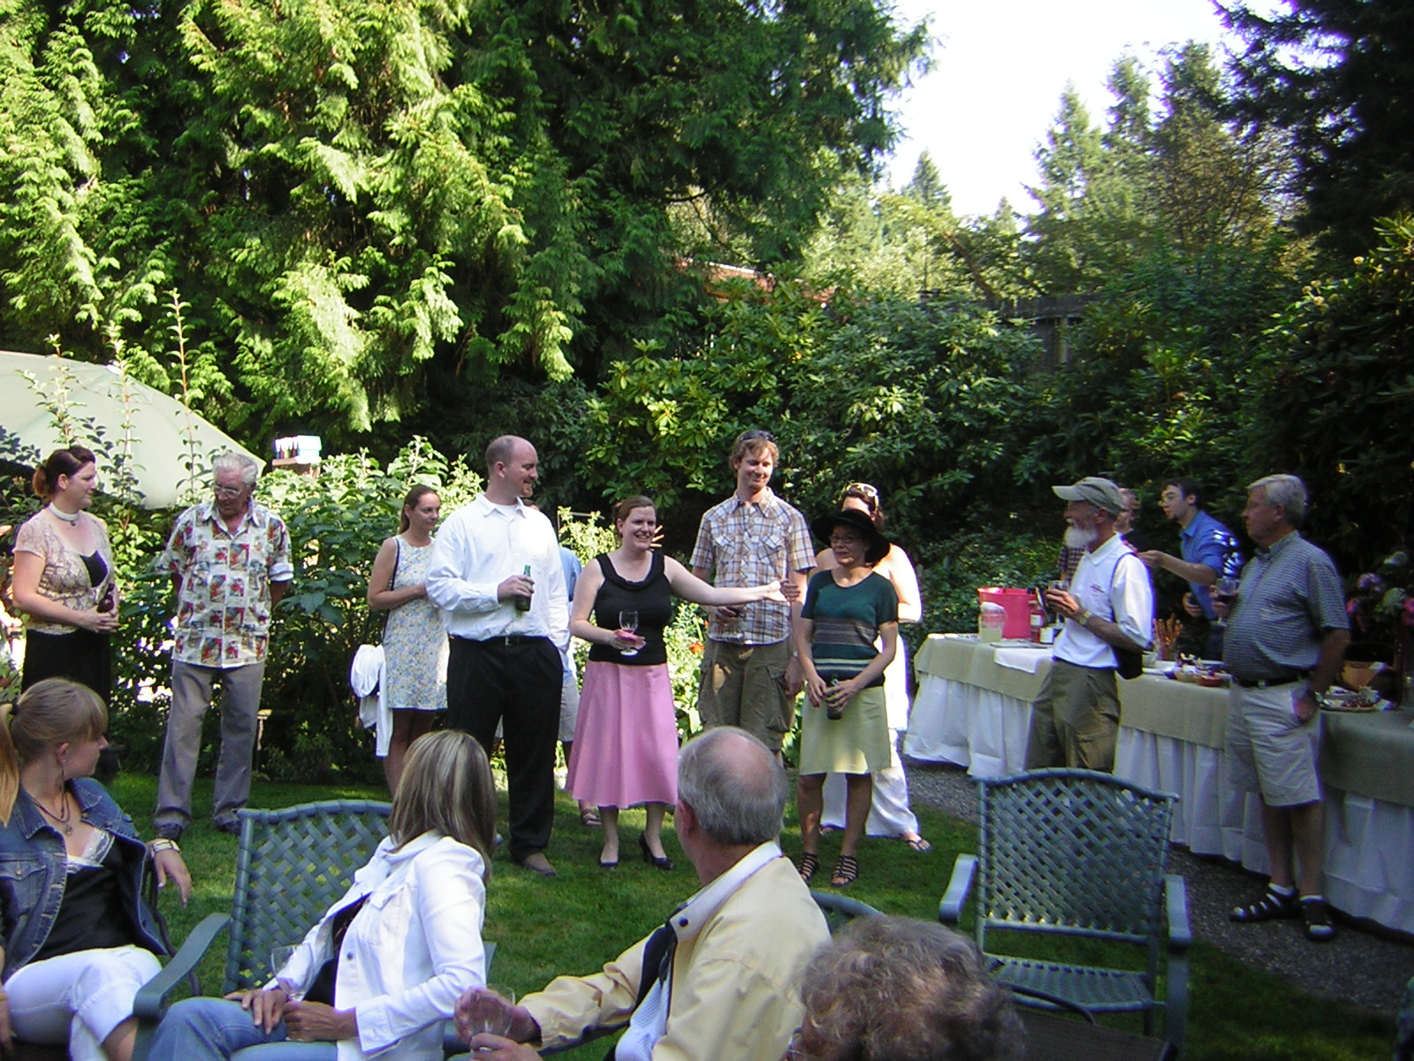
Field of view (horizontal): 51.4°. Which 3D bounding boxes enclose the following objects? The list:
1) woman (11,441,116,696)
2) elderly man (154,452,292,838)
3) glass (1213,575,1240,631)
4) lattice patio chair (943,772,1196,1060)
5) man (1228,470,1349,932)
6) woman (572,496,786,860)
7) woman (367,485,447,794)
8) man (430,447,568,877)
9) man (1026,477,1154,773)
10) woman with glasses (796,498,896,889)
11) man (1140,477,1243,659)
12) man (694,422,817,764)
[{"bbox_3d":[-2.570,0.520,5.850,0.400,1.700,0.480,2,1,24],"label":"woman"},{"bbox_3d":[-2.263,0.519,6.870,0.620,1.750,0.430,1,3,-19],"label":"elderly man"},{"bbox_3d":[2.045,0.288,5.790,0.090,0.210,0.090,5,1,0],"label":"glass"},{"bbox_3d":[0.951,1.159,3.921,0.610,0.900,0.630,2,3,16],"label":"lattice patio chair"},{"bbox_3d":[2.237,0.663,5.720,0.480,1.750,0.560,1,1,-24],"label":"man"},{"bbox_3d":[-0.147,0.637,6.620,0.950,1.650,0.500,1,3,-14],"label":"woman"},{"bbox_3d":[-1.457,0.587,7.250,0.460,1.610,0.360,1,1,-33],"label":"woman"},{"bbox_3d":[-0.904,0.520,6.420,0.620,1.860,0.450,1,3,-22],"label":"man"},{"bbox_3d":[1.684,0.644,6.450,0.500,1.750,0.530,0,3,-31],"label":"man"},{"bbox_3d":[0.594,0.690,6.220,0.450,1.560,0.360,2,1,20],"label":"woman with glasses"},{"bbox_3d":[2.550,0.600,7.650,0.620,1.750,0.520,1,1,-22],"label":"man"},{"bbox_3d":[0.211,0.522,6.600,0.570,1.900,0.400,2,3,10],"label":"man"}]

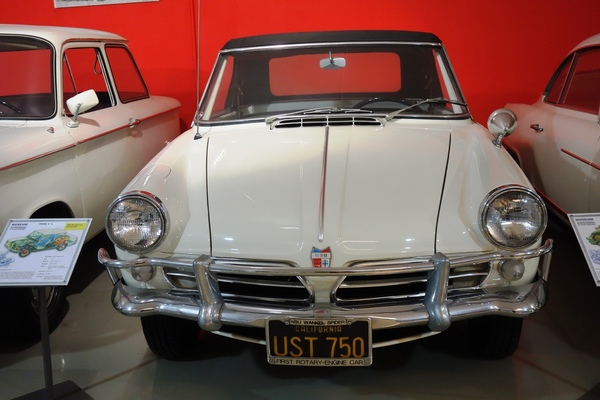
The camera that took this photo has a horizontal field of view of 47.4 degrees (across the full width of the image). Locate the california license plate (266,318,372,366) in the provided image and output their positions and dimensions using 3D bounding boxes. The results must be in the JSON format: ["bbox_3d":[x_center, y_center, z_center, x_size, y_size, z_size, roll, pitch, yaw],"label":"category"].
[{"bbox_3d":[0.058,0.427,2.054,0.314,0.158,0.025,-1,12,5],"label":"california license plate"}]

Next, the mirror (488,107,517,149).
[{"bbox_3d":[0.835,-0.303,2.850,0.125,0.165,0.090,-2,12,-1],"label":"mirror"}]

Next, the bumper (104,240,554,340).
[{"bbox_3d":[0.063,0.259,2.147,1.490,0.260,0.340,-1,12,5],"label":"bumper"}]

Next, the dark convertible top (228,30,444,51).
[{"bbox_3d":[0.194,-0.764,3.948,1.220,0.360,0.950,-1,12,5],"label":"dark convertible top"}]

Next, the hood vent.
[{"bbox_3d":[0.126,-0.357,3.117,0.520,0.060,0.130,-1,12,5],"label":"hood vent"}]

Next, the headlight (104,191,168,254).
[{"bbox_3d":[-0.533,0.069,2.269,0.212,0.208,0.110,-1,12,5],"label":"headlight"}]

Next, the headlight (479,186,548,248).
[{"bbox_3d":[0.674,0.049,2.174,0.212,0.208,0.110,-1,12,5],"label":"headlight"}]

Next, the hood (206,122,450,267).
[{"bbox_3d":[0.098,-0.072,2.566,1.090,0.340,1.100,-1,12,5],"label":"hood"}]

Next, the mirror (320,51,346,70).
[{"bbox_3d":[0.170,-0.723,3.589,0.145,0.100,0.055,1,12,13],"label":"mirror"}]

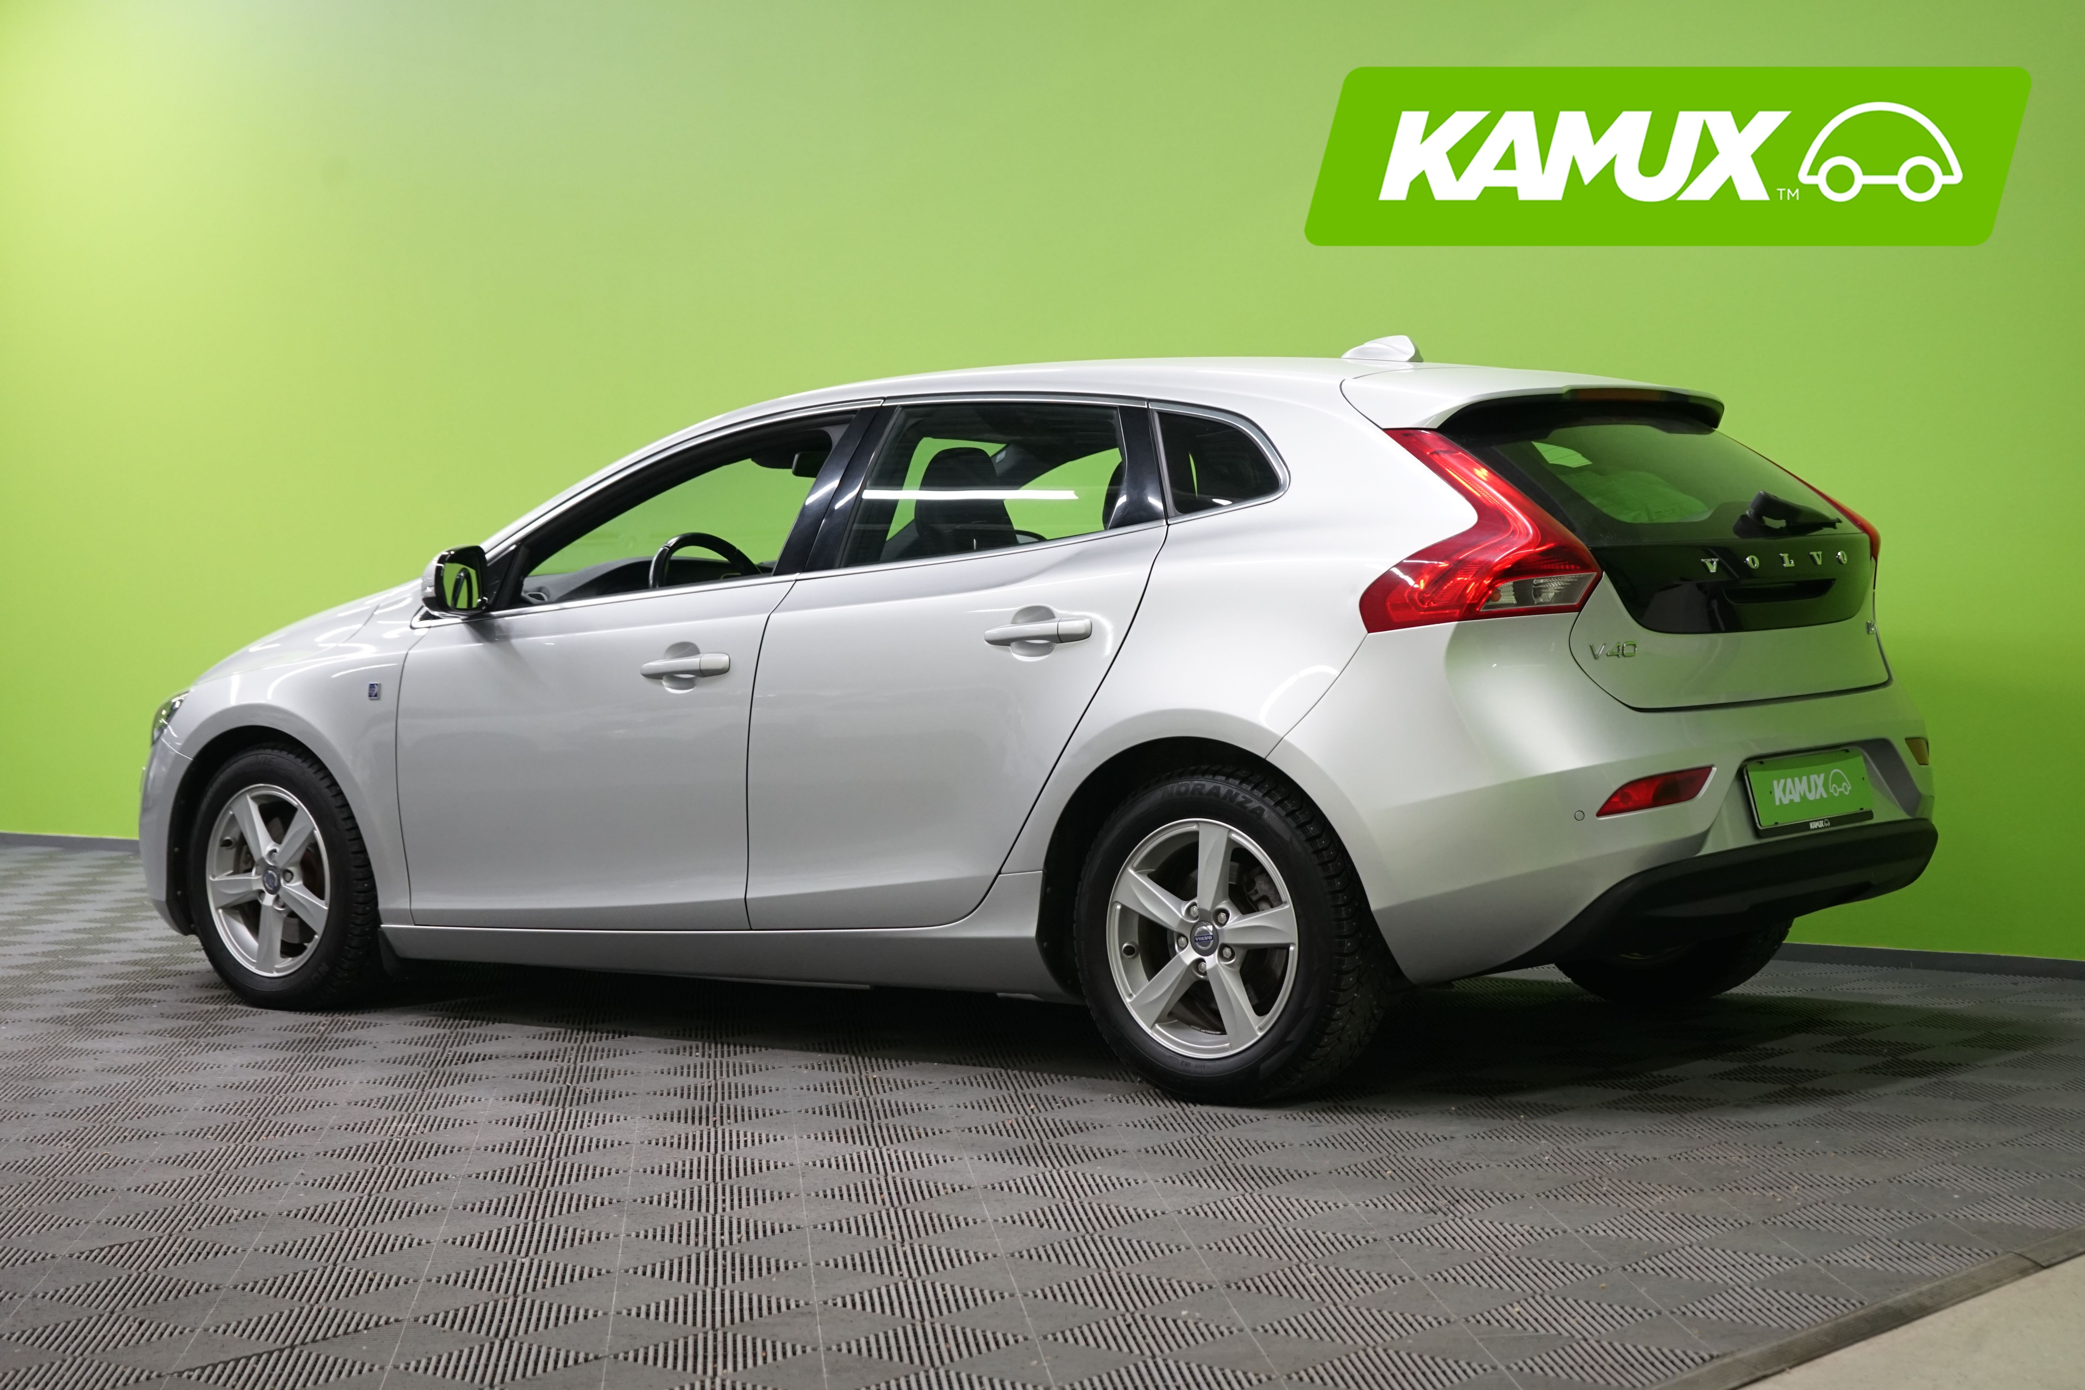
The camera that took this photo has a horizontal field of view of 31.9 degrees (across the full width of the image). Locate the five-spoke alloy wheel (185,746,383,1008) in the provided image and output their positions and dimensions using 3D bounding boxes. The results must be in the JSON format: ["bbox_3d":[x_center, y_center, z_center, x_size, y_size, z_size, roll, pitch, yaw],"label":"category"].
[{"bbox_3d":[-1.697,0.411,8.330,0.630,0.630,0.215,1,3,40],"label":"five-spoke alloy wheel"}]

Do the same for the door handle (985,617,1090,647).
[{"bbox_3d":[-0.008,-0.118,6.832,0.255,0.046,0.050,1,3,39],"label":"door handle"}]

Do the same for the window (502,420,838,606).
[{"bbox_3d":[-0.761,-0.362,7.529,0.839,0.378,0.060,1,-19,41],"label":"window"}]

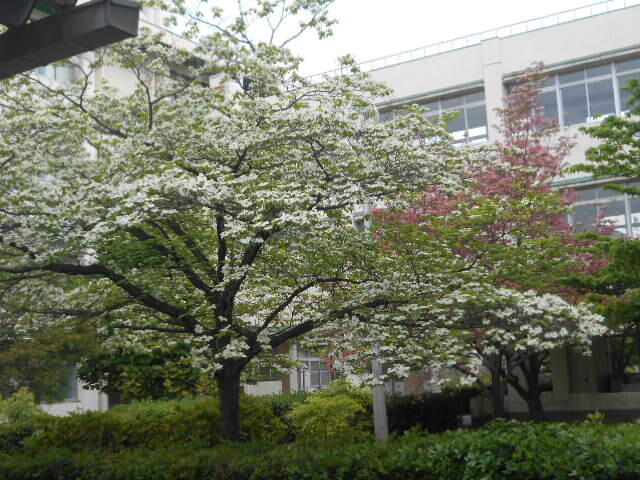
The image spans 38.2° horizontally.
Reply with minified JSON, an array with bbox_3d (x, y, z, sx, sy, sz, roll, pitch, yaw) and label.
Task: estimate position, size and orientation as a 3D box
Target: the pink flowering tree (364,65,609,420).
[{"bbox_3d":[2.655,0.154,14.577,3.900,5.839,3.800,-5,-9,10],"label":"pink flowering tree"}]

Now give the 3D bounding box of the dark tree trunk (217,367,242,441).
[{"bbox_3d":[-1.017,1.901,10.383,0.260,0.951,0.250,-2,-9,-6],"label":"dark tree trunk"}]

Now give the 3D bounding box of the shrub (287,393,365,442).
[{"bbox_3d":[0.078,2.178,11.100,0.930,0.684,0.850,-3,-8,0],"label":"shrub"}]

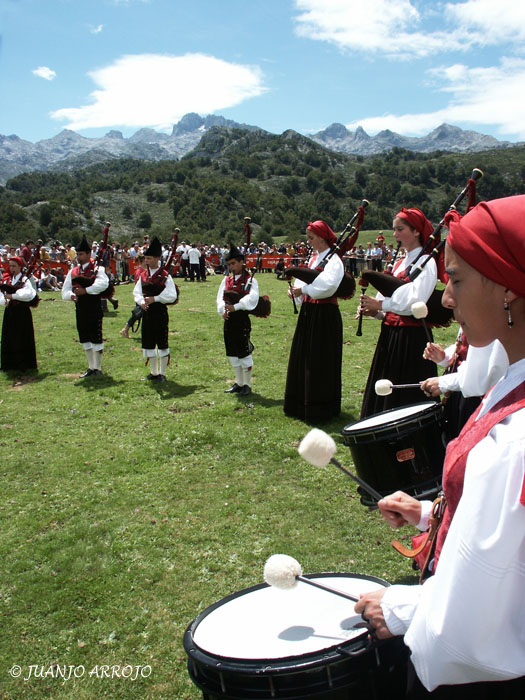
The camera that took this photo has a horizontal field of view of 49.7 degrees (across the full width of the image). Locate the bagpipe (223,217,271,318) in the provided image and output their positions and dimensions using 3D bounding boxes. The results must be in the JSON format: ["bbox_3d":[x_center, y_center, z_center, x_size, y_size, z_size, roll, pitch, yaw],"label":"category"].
[{"bbox_3d":[-0.161,-0.822,5.694,0.380,1.016,0.500,6,12,32],"label":"bagpipe"}]

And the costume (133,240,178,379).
[{"bbox_3d":[-1.234,-0.462,6.469,0.480,1.638,0.420,3,11,17],"label":"costume"}]

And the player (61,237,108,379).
[{"bbox_3d":[-2.151,-0.533,6.862,0.500,1.699,0.440,4,11,20],"label":"player"}]

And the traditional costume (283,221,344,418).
[{"bbox_3d":[0.444,-0.225,4.835,0.540,1.719,0.500,-4,11,-20],"label":"traditional costume"}]

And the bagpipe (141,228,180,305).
[{"bbox_3d":[-1.142,-0.913,6.338,0.380,0.876,0.520,3,11,17],"label":"bagpipe"}]

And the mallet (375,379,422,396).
[{"bbox_3d":[0.585,0.144,2.209,0.300,0.070,0.070,0,10,-2],"label":"mallet"}]

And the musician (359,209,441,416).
[{"bbox_3d":[0.811,0.001,3.474,0.580,1.690,0.540,-2,10,-13],"label":"musician"}]

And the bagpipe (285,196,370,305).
[{"bbox_3d":[0.530,-0.767,4.617,0.640,0.909,0.380,-4,11,-20],"label":"bagpipe"}]

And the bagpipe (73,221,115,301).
[{"bbox_3d":[-2.006,-1.045,6.721,0.400,0.915,0.520,4,11,20],"label":"bagpipe"}]

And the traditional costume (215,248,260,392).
[{"bbox_3d":[-0.258,-0.312,5.835,0.460,1.544,0.420,6,12,32],"label":"traditional costume"}]

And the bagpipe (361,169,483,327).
[{"bbox_3d":[0.908,-0.554,3.253,0.680,0.940,0.380,-2,10,-13],"label":"bagpipe"}]

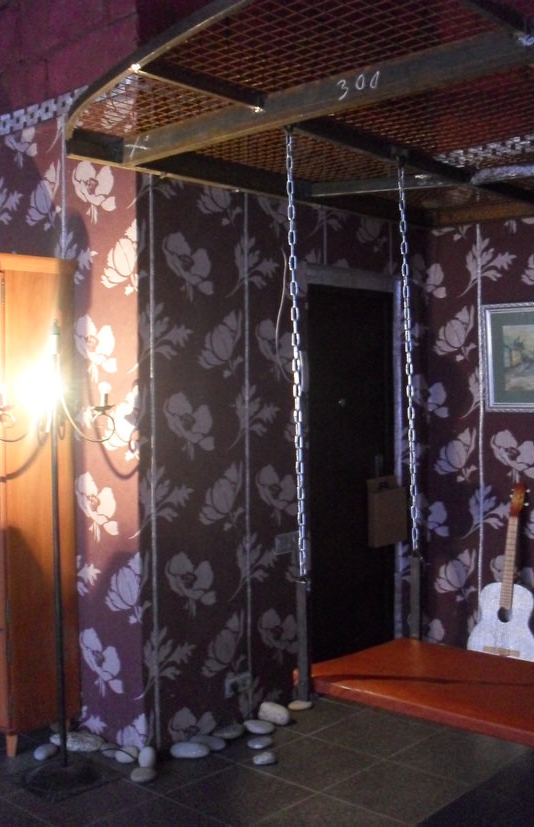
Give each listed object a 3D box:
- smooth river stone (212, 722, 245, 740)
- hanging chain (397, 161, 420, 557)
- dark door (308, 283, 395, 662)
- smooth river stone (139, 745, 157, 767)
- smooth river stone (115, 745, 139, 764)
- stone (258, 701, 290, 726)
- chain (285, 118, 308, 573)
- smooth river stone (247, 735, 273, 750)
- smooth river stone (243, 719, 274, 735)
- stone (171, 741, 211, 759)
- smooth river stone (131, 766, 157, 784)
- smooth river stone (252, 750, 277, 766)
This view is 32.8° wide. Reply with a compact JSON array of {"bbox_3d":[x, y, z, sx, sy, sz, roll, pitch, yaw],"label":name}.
[{"bbox_3d":[-0.162,1.335,3.810,0.157,0.048,0.090,-2,2,-42],"label":"smooth river stone"},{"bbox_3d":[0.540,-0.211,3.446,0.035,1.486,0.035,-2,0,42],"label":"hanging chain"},{"bbox_3d":[0.409,0.336,4.588,0.060,1.941,0.739,1,2,42],"label":"dark door"},{"bbox_3d":[-0.463,1.334,3.519,0.066,0.072,0.092,-1,2,-12],"label":"smooth river stone"},{"bbox_3d":[-0.550,1.344,3.570,0.090,0.050,0.110,0,2,2],"label":"smooth river stone"},{"bbox_3d":[0.029,1.283,3.877,0.144,0.089,0.098,1,2,37],"label":"stone"},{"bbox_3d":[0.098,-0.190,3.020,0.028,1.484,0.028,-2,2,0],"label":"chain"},{"bbox_3d":[-0.027,1.342,3.692,0.110,0.038,0.069,-1,2,-31],"label":"smooth river stone"},{"bbox_3d":[-0.031,1.307,3.784,0.131,0.048,0.089,0,2,18],"label":"smooth river stone"},{"bbox_3d":[-0.300,1.315,3.547,0.154,0.048,0.105,0,1,0],"label":"stone"},{"bbox_3d":[-0.450,1.322,3.320,0.094,0.047,0.071,-1,1,-6],"label":"smooth river stone"},{"bbox_3d":[-0.007,1.347,3.540,0.101,0.037,0.065,-2,2,-36],"label":"smooth river stone"}]

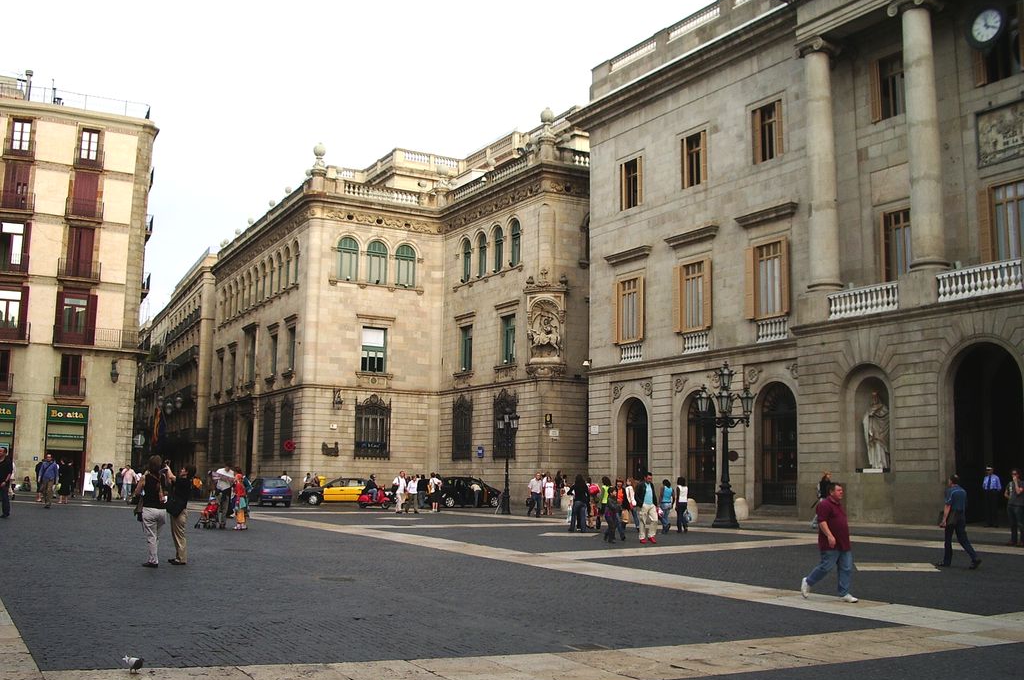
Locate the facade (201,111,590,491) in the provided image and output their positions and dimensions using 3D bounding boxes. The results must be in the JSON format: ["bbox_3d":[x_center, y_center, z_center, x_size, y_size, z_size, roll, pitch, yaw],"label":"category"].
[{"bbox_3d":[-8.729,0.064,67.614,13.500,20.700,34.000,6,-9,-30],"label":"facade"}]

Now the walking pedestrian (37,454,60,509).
[{"bbox_3d":[-15.475,4.727,34.728,0.600,1.760,0.480,3,-9,-17],"label":"walking pedestrian"}]

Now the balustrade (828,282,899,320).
[{"bbox_3d":[12.173,-1.295,35.807,0.300,0.940,2.910,6,-10,-32],"label":"balustrade"}]

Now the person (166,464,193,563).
[{"bbox_3d":[-5.307,2.781,16.500,0.480,1.600,0.500,1,-8,2],"label":"person"}]

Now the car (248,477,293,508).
[{"bbox_3d":[-12.213,7.595,51.300,1.660,1.400,3.850,5,-9,-27],"label":"car"}]

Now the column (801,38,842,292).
[{"bbox_3d":[10.979,-6.218,36.789,1.280,9.400,1.280,6,-9,-30],"label":"column"}]

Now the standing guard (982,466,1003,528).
[{"bbox_3d":[14.293,4.672,30.931,0.540,1.800,0.360,-6,-11,39],"label":"standing guard"}]

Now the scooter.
[{"bbox_3d":[-6.299,7.196,47.579,1.700,1.080,0.680,-2,-9,19],"label":"scooter"}]

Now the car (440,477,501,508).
[{"bbox_3d":[-2.386,7.899,53.700,4.300,1.560,1.800,5,-9,-28],"label":"car"}]

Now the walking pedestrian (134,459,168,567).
[{"bbox_3d":[-5.654,2.661,16.224,0.550,1.710,0.480,5,-9,-26],"label":"walking pedestrian"}]

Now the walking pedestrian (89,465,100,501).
[{"bbox_3d":[-19.308,6.629,48.000,0.480,1.650,0.380,-1,-9,15],"label":"walking pedestrian"}]

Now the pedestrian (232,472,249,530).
[{"bbox_3d":[-7.604,4.523,29.000,0.440,1.600,0.330,-2,-9,20],"label":"pedestrian"}]

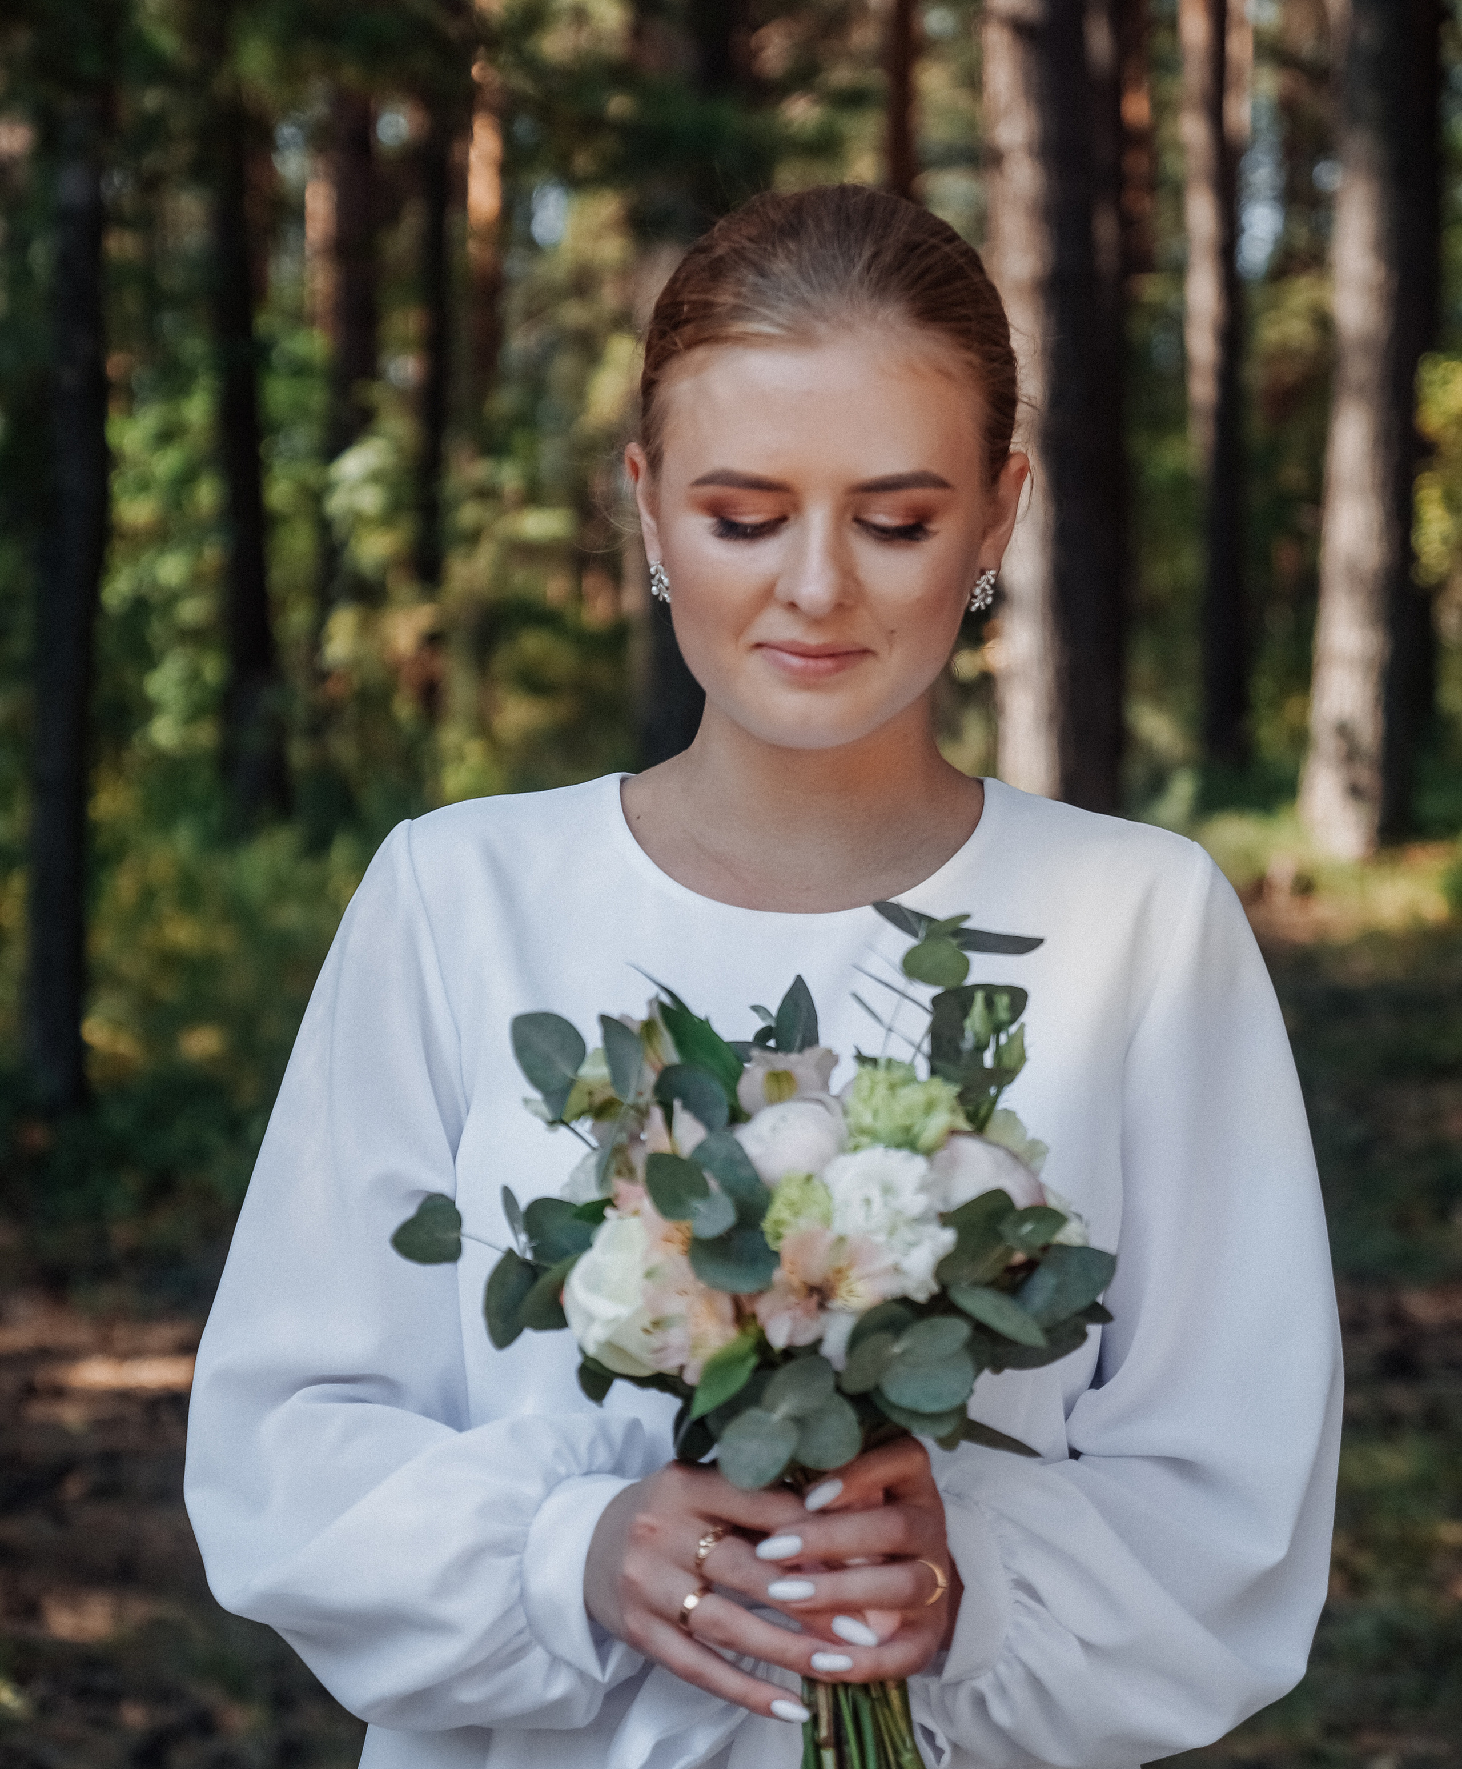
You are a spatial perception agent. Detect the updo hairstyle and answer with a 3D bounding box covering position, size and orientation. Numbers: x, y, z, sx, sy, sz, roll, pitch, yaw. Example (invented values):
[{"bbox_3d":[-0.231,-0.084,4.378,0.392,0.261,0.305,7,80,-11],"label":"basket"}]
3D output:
[{"bbox_3d":[0.043,-0.218,2.000,0.165,0.180,0.210,1,15,4],"label":"updo hairstyle"}]

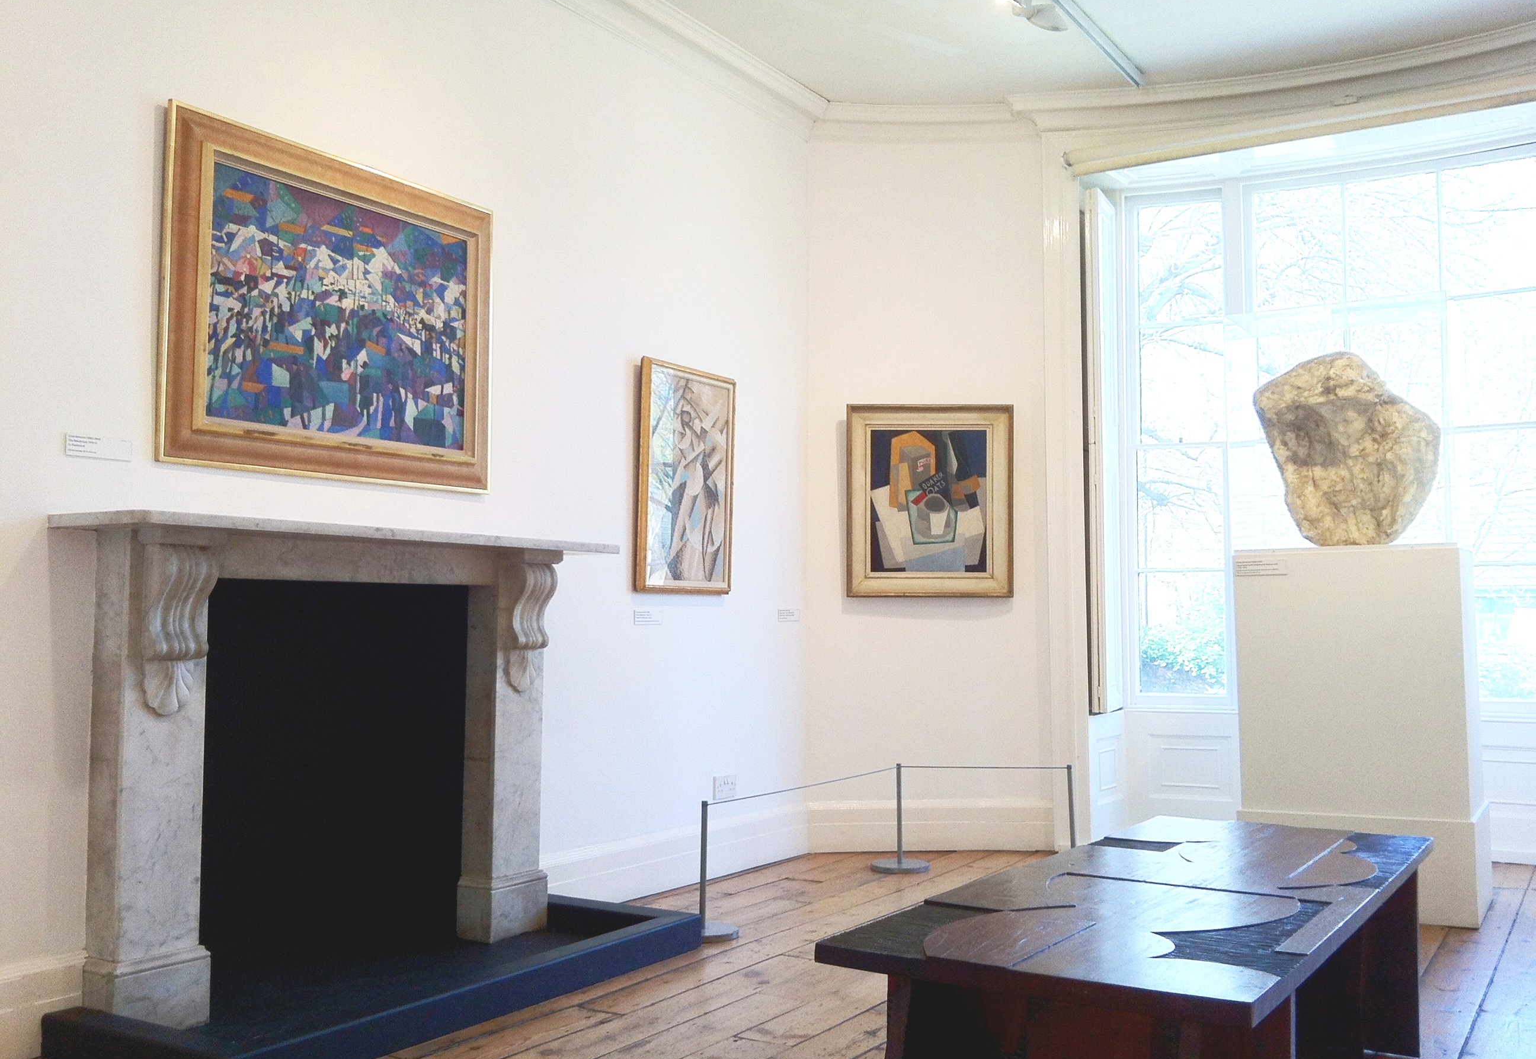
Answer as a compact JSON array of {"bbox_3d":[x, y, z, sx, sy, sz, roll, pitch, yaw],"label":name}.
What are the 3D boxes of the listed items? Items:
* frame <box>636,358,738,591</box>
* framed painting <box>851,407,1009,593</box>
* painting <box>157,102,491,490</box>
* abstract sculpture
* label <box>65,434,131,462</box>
[{"bbox_3d":[-0.294,-0.174,5.585,0.040,0.809,0.574,-2,-4,30],"label":"frame"},{"bbox_3d":[0.672,-0.117,6.434,0.692,0.796,0.055,0,-4,-2],"label":"framed painting"},{"bbox_3d":[-1.143,-0.558,4.155,0.050,0.859,1.154,-2,-4,30],"label":"painting"},{"bbox_3d":[1.886,-0.260,5.050,0.570,0.615,0.280,-2,-4,27],"label":"abstract sculpture"},{"bbox_3d":[-1.527,-0.184,3.542,0.005,0.050,0.172,-2,-4,30],"label":"label"}]

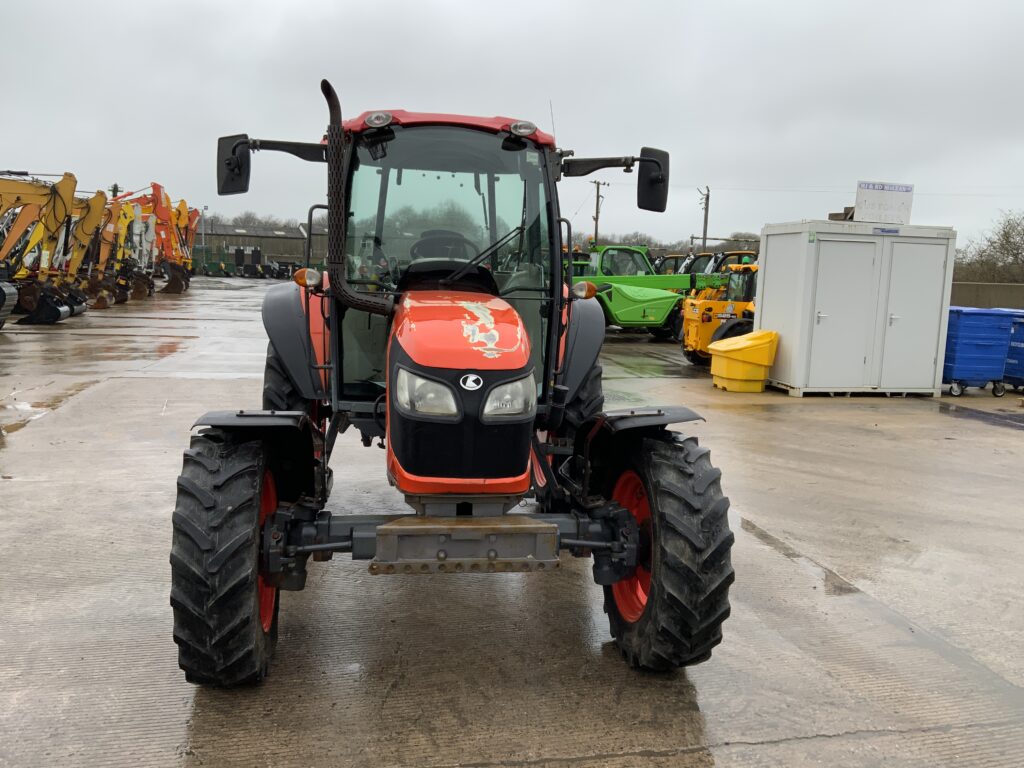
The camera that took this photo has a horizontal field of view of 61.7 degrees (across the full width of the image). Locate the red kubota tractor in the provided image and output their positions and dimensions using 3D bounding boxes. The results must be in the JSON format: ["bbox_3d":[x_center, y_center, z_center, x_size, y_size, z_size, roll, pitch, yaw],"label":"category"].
[{"bbox_3d":[-0.379,-0.230,4.859,2.420,2.730,3.800,1,8,-8],"label":"red kubota tractor"}]

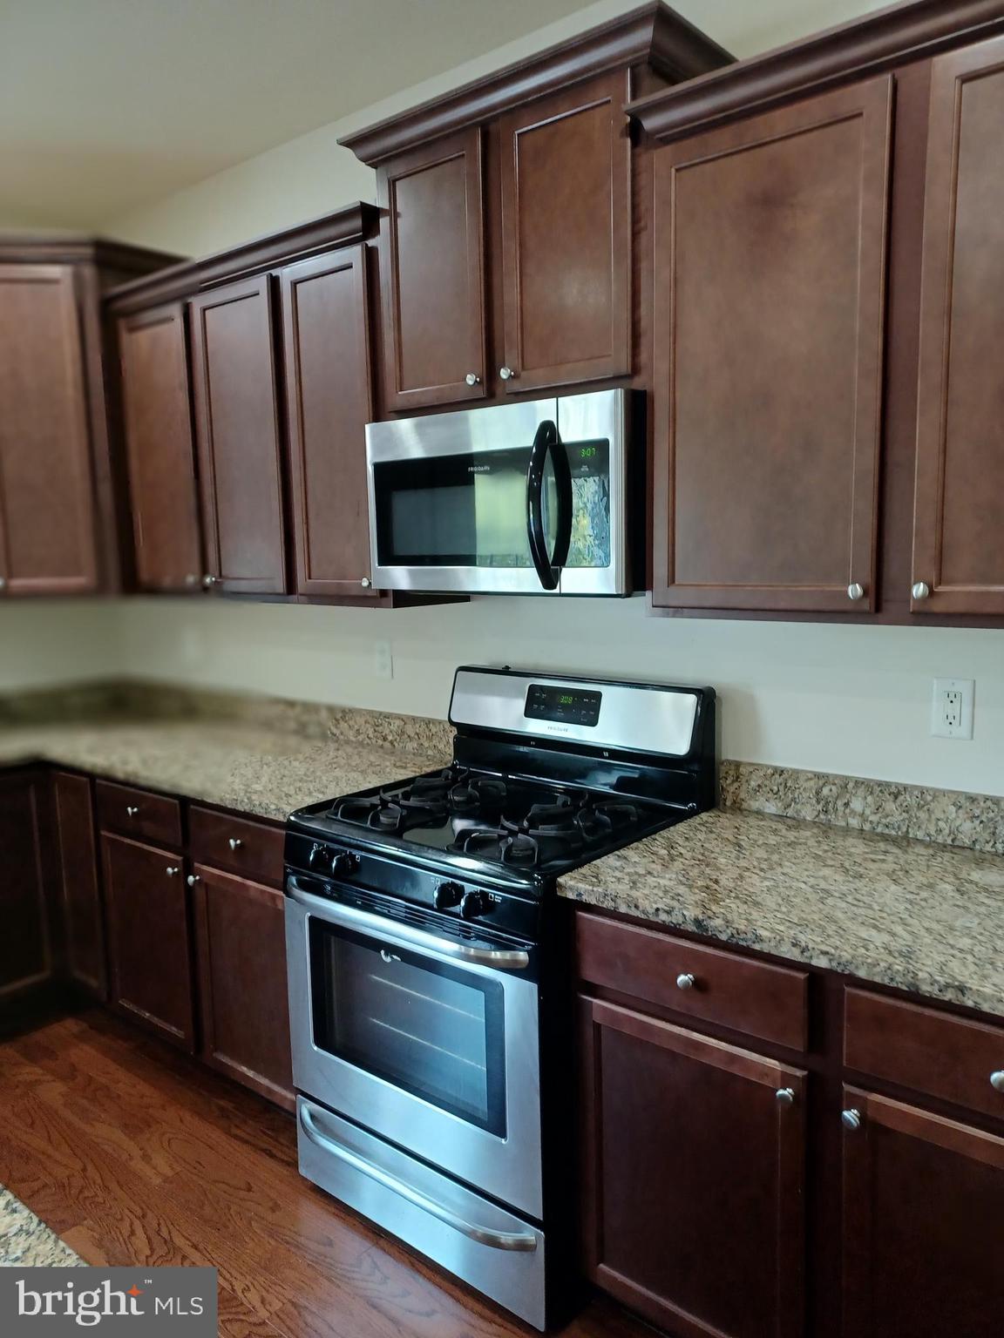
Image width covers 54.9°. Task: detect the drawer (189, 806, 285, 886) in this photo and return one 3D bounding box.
[{"bbox_3d":[-0.501,0.418,2.641,0.445,0.135,0.520,5,9,40],"label":"drawer"}]

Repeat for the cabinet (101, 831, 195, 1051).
[{"bbox_3d":[-0.855,0.758,3.034,0.448,0.573,0.572,5,9,40],"label":"cabinet"}]

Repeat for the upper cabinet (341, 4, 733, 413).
[{"bbox_3d":[0.072,-0.926,2.221,0.890,0.674,0.369,5,9,40],"label":"upper cabinet"}]

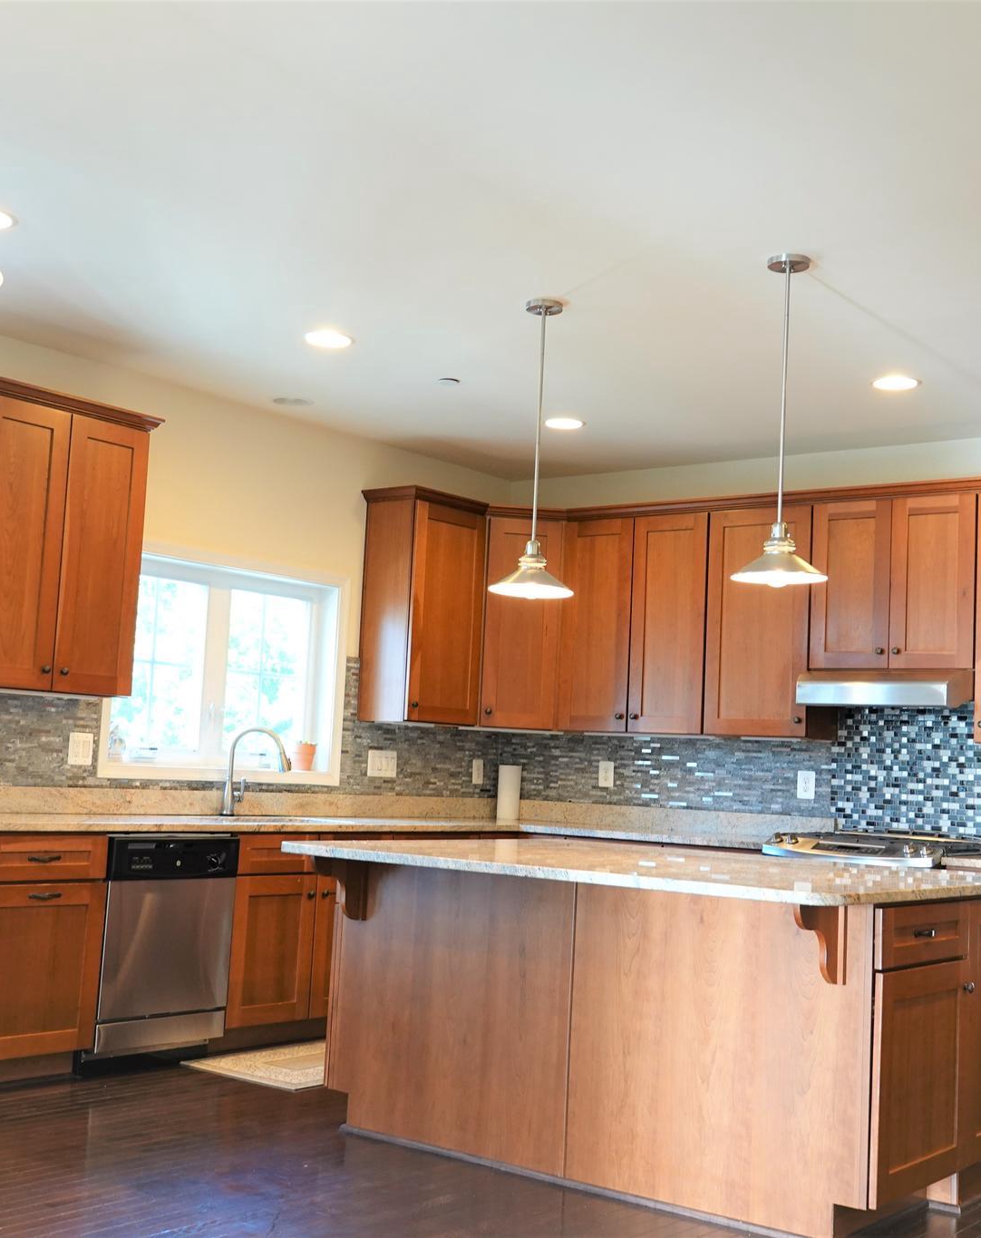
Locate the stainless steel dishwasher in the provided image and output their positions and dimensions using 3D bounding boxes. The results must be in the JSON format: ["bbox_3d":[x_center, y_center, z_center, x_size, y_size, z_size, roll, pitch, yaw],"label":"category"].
[{"bbox_3d":[-1.417,1.220,5.723,0.596,0.820,0.614,-2,-7,39],"label":"stainless steel dishwasher"}]

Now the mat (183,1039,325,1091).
[{"bbox_3d":[-0.588,1.719,5.859,0.609,0.012,1.092,-2,-7,39],"label":"mat"}]

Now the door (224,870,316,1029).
[{"bbox_3d":[-0.890,1.337,6.079,0.025,0.591,0.452,-1,-7,38],"label":"door"}]

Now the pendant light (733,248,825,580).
[{"bbox_3d":[0.881,-0.593,4.464,0.283,1.000,0.283,-2,-7,39],"label":"pendant light"}]

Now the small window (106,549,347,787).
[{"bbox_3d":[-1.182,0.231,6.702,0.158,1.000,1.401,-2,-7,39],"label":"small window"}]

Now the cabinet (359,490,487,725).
[{"bbox_3d":[-0.321,-0.035,7.406,0.364,1.103,0.577,-2,-7,39],"label":"cabinet"}]

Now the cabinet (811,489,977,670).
[{"bbox_3d":[1.871,-0.143,6.731,0.759,0.770,0.317,-2,-7,39],"label":"cabinet"}]

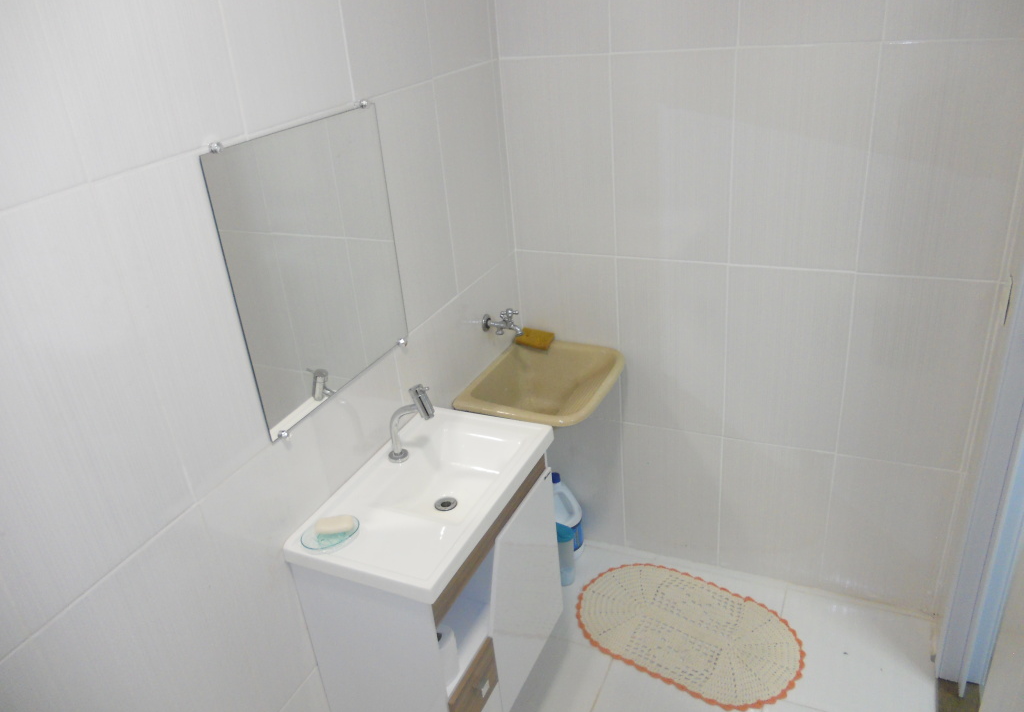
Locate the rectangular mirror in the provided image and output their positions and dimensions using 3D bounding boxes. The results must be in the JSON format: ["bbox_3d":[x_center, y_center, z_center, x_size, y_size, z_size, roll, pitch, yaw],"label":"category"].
[{"bbox_3d":[-0.385,-0.191,1.646,0.015,0.553,0.520,7,28,24],"label":"rectangular mirror"}]

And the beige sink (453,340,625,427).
[{"bbox_3d":[0.109,0.172,2.409,0.380,0.240,0.495,7,28,24],"label":"beige sink"}]

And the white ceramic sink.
[{"bbox_3d":[-0.178,0.341,1.835,0.362,0.120,0.602,7,28,24],"label":"white ceramic sink"}]

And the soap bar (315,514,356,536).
[{"bbox_3d":[-0.364,0.349,1.653,0.080,0.026,0.046,-5,26,2],"label":"soap bar"}]

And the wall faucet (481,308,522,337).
[{"bbox_3d":[-0.025,-0.103,2.352,0.120,0.090,0.062,7,28,24],"label":"wall faucet"}]

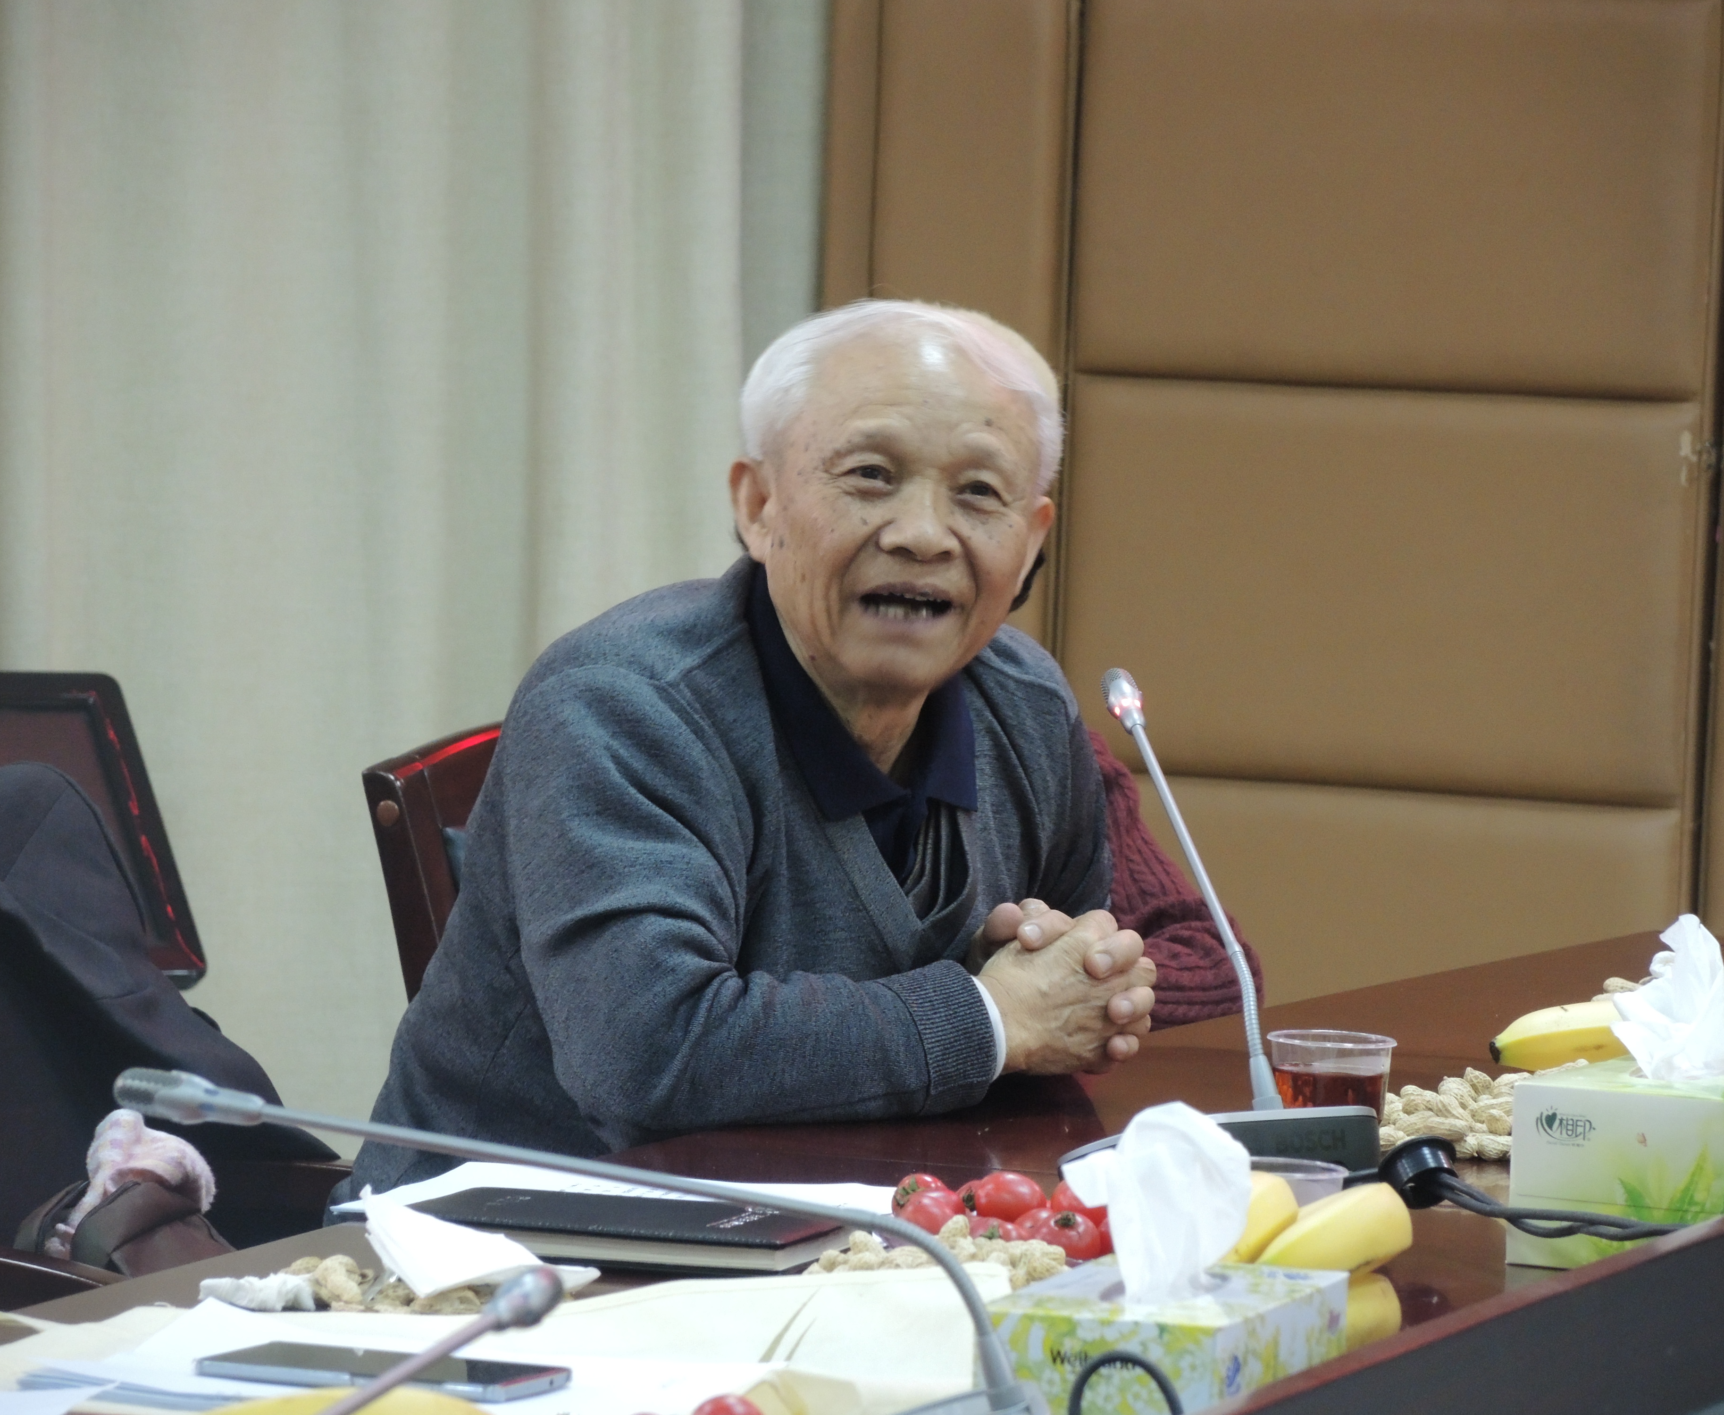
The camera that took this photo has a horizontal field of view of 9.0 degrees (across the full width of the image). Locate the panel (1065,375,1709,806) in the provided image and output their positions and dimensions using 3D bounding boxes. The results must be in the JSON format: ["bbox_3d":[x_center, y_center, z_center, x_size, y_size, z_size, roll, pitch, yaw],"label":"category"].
[{"bbox_3d":[0.431,-0.096,9.000,0.545,0.335,0.050,4,5,19],"label":"panel"}]

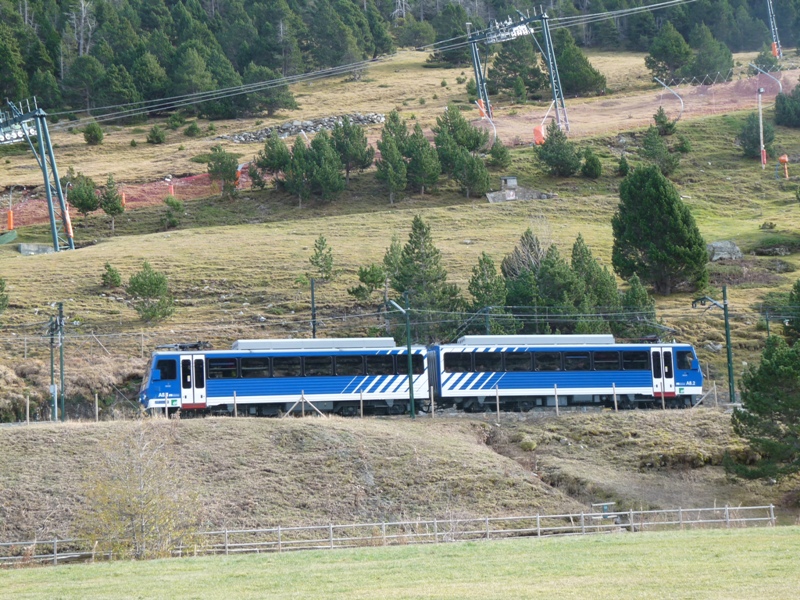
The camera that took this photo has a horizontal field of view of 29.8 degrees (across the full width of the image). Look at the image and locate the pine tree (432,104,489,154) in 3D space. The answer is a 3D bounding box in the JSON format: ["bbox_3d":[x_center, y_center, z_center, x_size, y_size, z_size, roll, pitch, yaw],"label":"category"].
[{"bbox_3d":[5.624,-15.739,142.000,5.200,5.800,5.000,-2,-5,0],"label":"pine tree"}]

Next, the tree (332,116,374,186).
[{"bbox_3d":[-4.435,-13.634,137.370,3.920,6.430,3.920,-2,-7,0],"label":"tree"}]

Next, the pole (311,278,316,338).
[{"bbox_3d":[-4.838,2.166,84.500,0.200,6.800,0.200,-2,-5,0],"label":"pole"}]

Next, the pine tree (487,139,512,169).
[{"bbox_3d":[9.737,-14.385,147.000,2.417,3.034,2.417,-3,-6,0],"label":"pine tree"}]

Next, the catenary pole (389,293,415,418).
[{"bbox_3d":[0.094,2.933,76.801,0.300,6.350,2.400,0,-7,-23],"label":"catenary pole"}]

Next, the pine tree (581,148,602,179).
[{"bbox_3d":[17.975,-12.812,141.000,2.003,2.816,2.003,-3,-6,0],"label":"pine tree"}]

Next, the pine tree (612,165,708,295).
[{"bbox_3d":[17.168,-4.668,98.999,6.230,8.680,6.230,-2,-7,0],"label":"pine tree"}]

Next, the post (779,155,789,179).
[{"bbox_3d":[35.741,-12.442,140.000,0.900,2.200,0.700,-2,-5,0],"label":"post"}]

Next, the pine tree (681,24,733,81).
[{"bbox_3d":[39.063,-31.425,191.451,6.360,7.850,6.360,-2,-7,0],"label":"pine tree"}]

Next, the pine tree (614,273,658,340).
[{"bbox_3d":[14.365,0.450,91.246,2.600,4.280,2.600,-2,-7,0],"label":"pine tree"}]

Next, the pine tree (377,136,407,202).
[{"bbox_3d":[-0.706,-11.467,132.500,2.652,6.262,2.652,-3,-6,0],"label":"pine tree"}]

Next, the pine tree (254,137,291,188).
[{"bbox_3d":[-12.379,-13.651,147.000,3.719,5.619,3.719,-2,-6,0],"label":"pine tree"}]

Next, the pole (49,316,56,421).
[{"bbox_3d":[-18.480,3.701,80.000,0.220,5.600,0.220,-2,-5,0],"label":"pole"}]

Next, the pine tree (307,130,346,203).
[{"bbox_3d":[-6.476,-11.904,132.366,3.160,6.370,3.160,-2,-7,0],"label":"pine tree"}]

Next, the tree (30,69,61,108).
[{"bbox_3d":[-46.018,-27.195,195.000,4.000,5.700,3.900,-2,-5,0],"label":"tree"}]

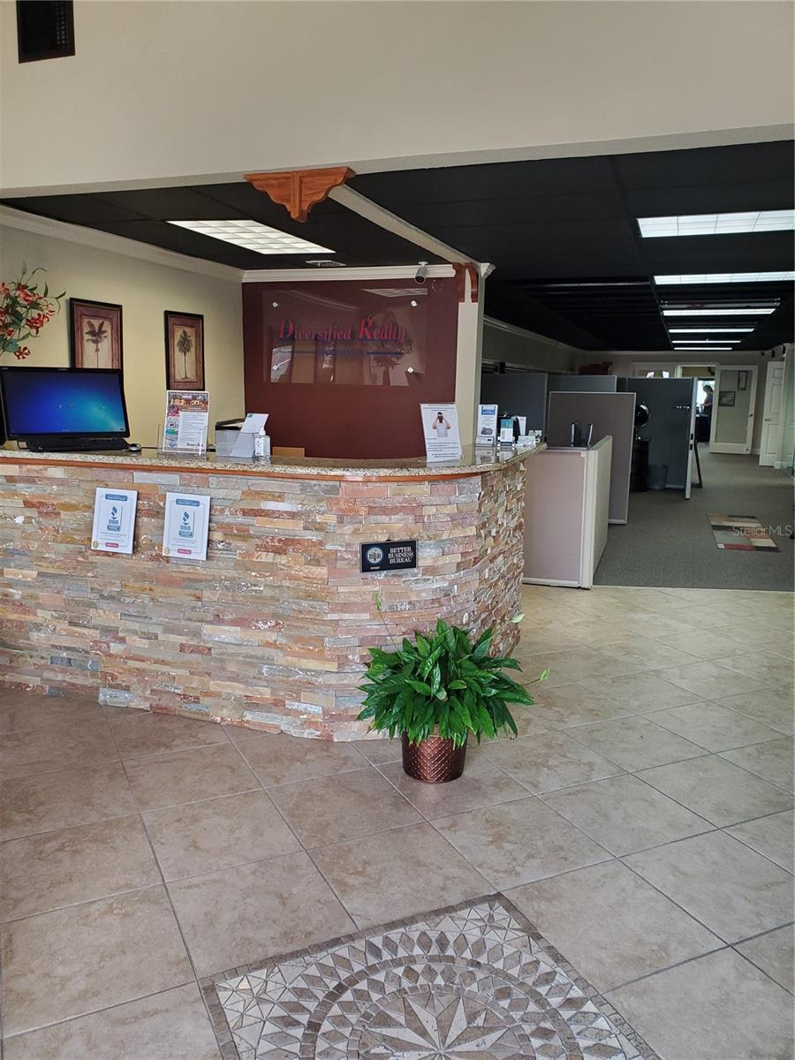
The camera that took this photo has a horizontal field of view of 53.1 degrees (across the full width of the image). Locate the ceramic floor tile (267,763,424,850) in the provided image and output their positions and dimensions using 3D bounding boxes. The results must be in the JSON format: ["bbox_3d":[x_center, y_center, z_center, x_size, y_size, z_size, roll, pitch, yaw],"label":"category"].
[{"bbox_3d":[-0.179,0.928,2.683,0.415,0.010,0.415,-4,11,-25],"label":"ceramic floor tile"}]

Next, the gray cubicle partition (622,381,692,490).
[{"bbox_3d":[4.001,-1.462,12.206,1.014,1.701,0.060,5,11,19],"label":"gray cubicle partition"}]

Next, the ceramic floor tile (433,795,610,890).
[{"bbox_3d":[0.381,0.972,2.491,0.415,0.010,0.415,-4,11,-25],"label":"ceramic floor tile"}]

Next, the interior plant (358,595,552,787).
[{"bbox_3d":[0.199,0.563,2.869,0.668,0.649,0.600,1,10,0],"label":"interior plant"}]

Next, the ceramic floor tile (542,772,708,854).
[{"bbox_3d":[0.828,1.033,2.908,0.452,0.010,0.452,-4,11,-25],"label":"ceramic floor tile"}]

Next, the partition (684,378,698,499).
[{"bbox_3d":[4.226,-1.344,11.458,0.070,1.670,1.200,4,10,19],"label":"partition"}]

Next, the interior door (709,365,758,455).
[{"bbox_3d":[7.905,-2.822,18.700,0.880,2.030,0.045,4,10,19],"label":"interior door"}]

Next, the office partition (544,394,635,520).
[{"bbox_3d":[2.227,-0.842,9.250,0.940,1.490,0.060,4,10,19],"label":"office partition"}]

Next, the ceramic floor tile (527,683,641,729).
[{"bbox_3d":[0.782,0.792,3.594,0.415,0.010,0.415,-4,11,-25],"label":"ceramic floor tile"}]

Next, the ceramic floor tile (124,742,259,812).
[{"bbox_3d":[-0.741,0.885,2.876,0.415,0.010,0.415,-4,11,-25],"label":"ceramic floor tile"}]

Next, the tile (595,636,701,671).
[{"bbox_3d":[1.483,0.734,4.708,0.452,0.010,0.452,-4,11,-25],"label":"tile"}]

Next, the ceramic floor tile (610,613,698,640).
[{"bbox_3d":[1.561,0.589,4.877,0.415,0.010,0.415,-4,11,-25],"label":"ceramic floor tile"}]

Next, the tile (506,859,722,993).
[{"bbox_3d":[0.564,1.038,2.118,0.415,0.010,0.415,-4,11,-25],"label":"tile"}]

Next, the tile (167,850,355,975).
[{"bbox_3d":[-0.411,1.113,2.328,0.452,0.010,0.452,-4,11,-25],"label":"tile"}]

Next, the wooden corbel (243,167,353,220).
[{"bbox_3d":[-0.430,-1.485,3.569,0.490,0.195,0.125,4,10,19],"label":"wooden corbel"}]

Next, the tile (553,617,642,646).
[{"bbox_3d":[1.288,0.661,5.115,0.452,0.010,0.452,-4,11,-25],"label":"tile"}]

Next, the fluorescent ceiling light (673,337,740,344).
[{"bbox_3d":[5.942,-3.652,15.297,1.220,0.080,0.610,4,10,19],"label":"fluorescent ceiling light"}]

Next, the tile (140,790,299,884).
[{"bbox_3d":[-0.556,0.952,2.505,0.415,0.010,0.415,-4,11,-25],"label":"tile"}]

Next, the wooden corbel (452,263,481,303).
[{"bbox_3d":[0.553,-1.989,6.416,0.165,0.280,0.190,5,10,20],"label":"wooden corbel"}]

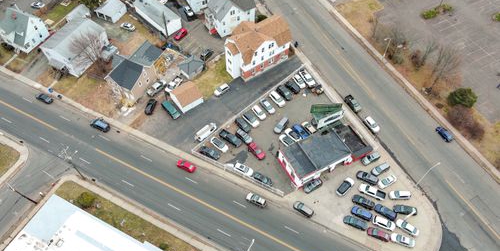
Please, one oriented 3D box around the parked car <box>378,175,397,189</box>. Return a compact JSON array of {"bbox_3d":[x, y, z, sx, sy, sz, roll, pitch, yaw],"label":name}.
[{"bbox_3d":[31.256,12.728,91.234,4.500,1.430,1.770,-24,59,-16],"label":"parked car"}]

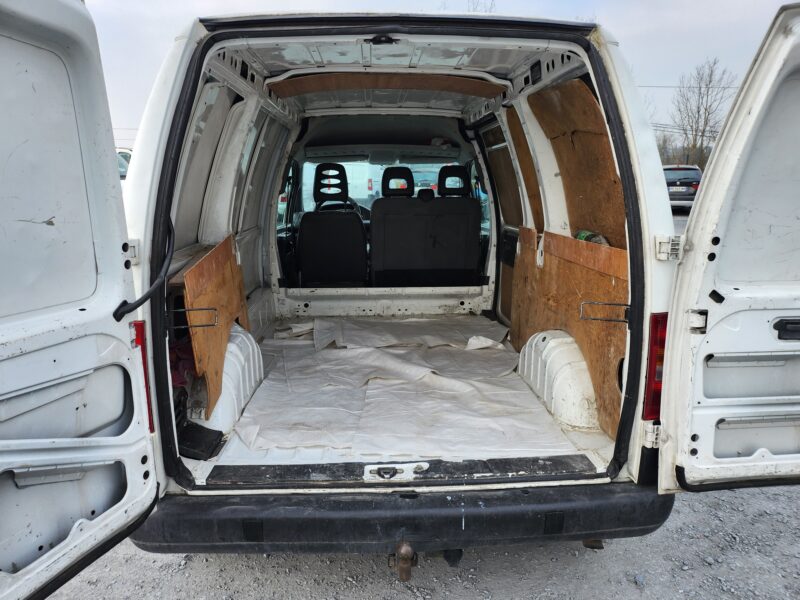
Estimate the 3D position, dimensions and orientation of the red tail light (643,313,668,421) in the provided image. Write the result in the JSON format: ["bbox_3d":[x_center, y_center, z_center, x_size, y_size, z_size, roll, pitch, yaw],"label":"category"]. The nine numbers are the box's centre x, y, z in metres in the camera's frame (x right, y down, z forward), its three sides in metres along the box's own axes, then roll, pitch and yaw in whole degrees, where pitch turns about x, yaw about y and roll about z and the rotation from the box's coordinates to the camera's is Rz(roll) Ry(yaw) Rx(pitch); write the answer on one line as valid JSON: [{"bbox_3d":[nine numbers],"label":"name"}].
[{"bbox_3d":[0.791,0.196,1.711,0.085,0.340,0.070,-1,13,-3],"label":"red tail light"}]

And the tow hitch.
[{"bbox_3d":[0.011,0.800,1.694,0.085,0.110,0.110,-1,13,-3],"label":"tow hitch"}]

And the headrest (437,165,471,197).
[{"bbox_3d":[0.365,-0.809,3.764,0.205,0.200,0.100,-1,13,-3],"label":"headrest"}]

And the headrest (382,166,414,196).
[{"bbox_3d":[-0.011,-0.800,3.743,0.205,0.195,0.100,-1,13,-3],"label":"headrest"}]

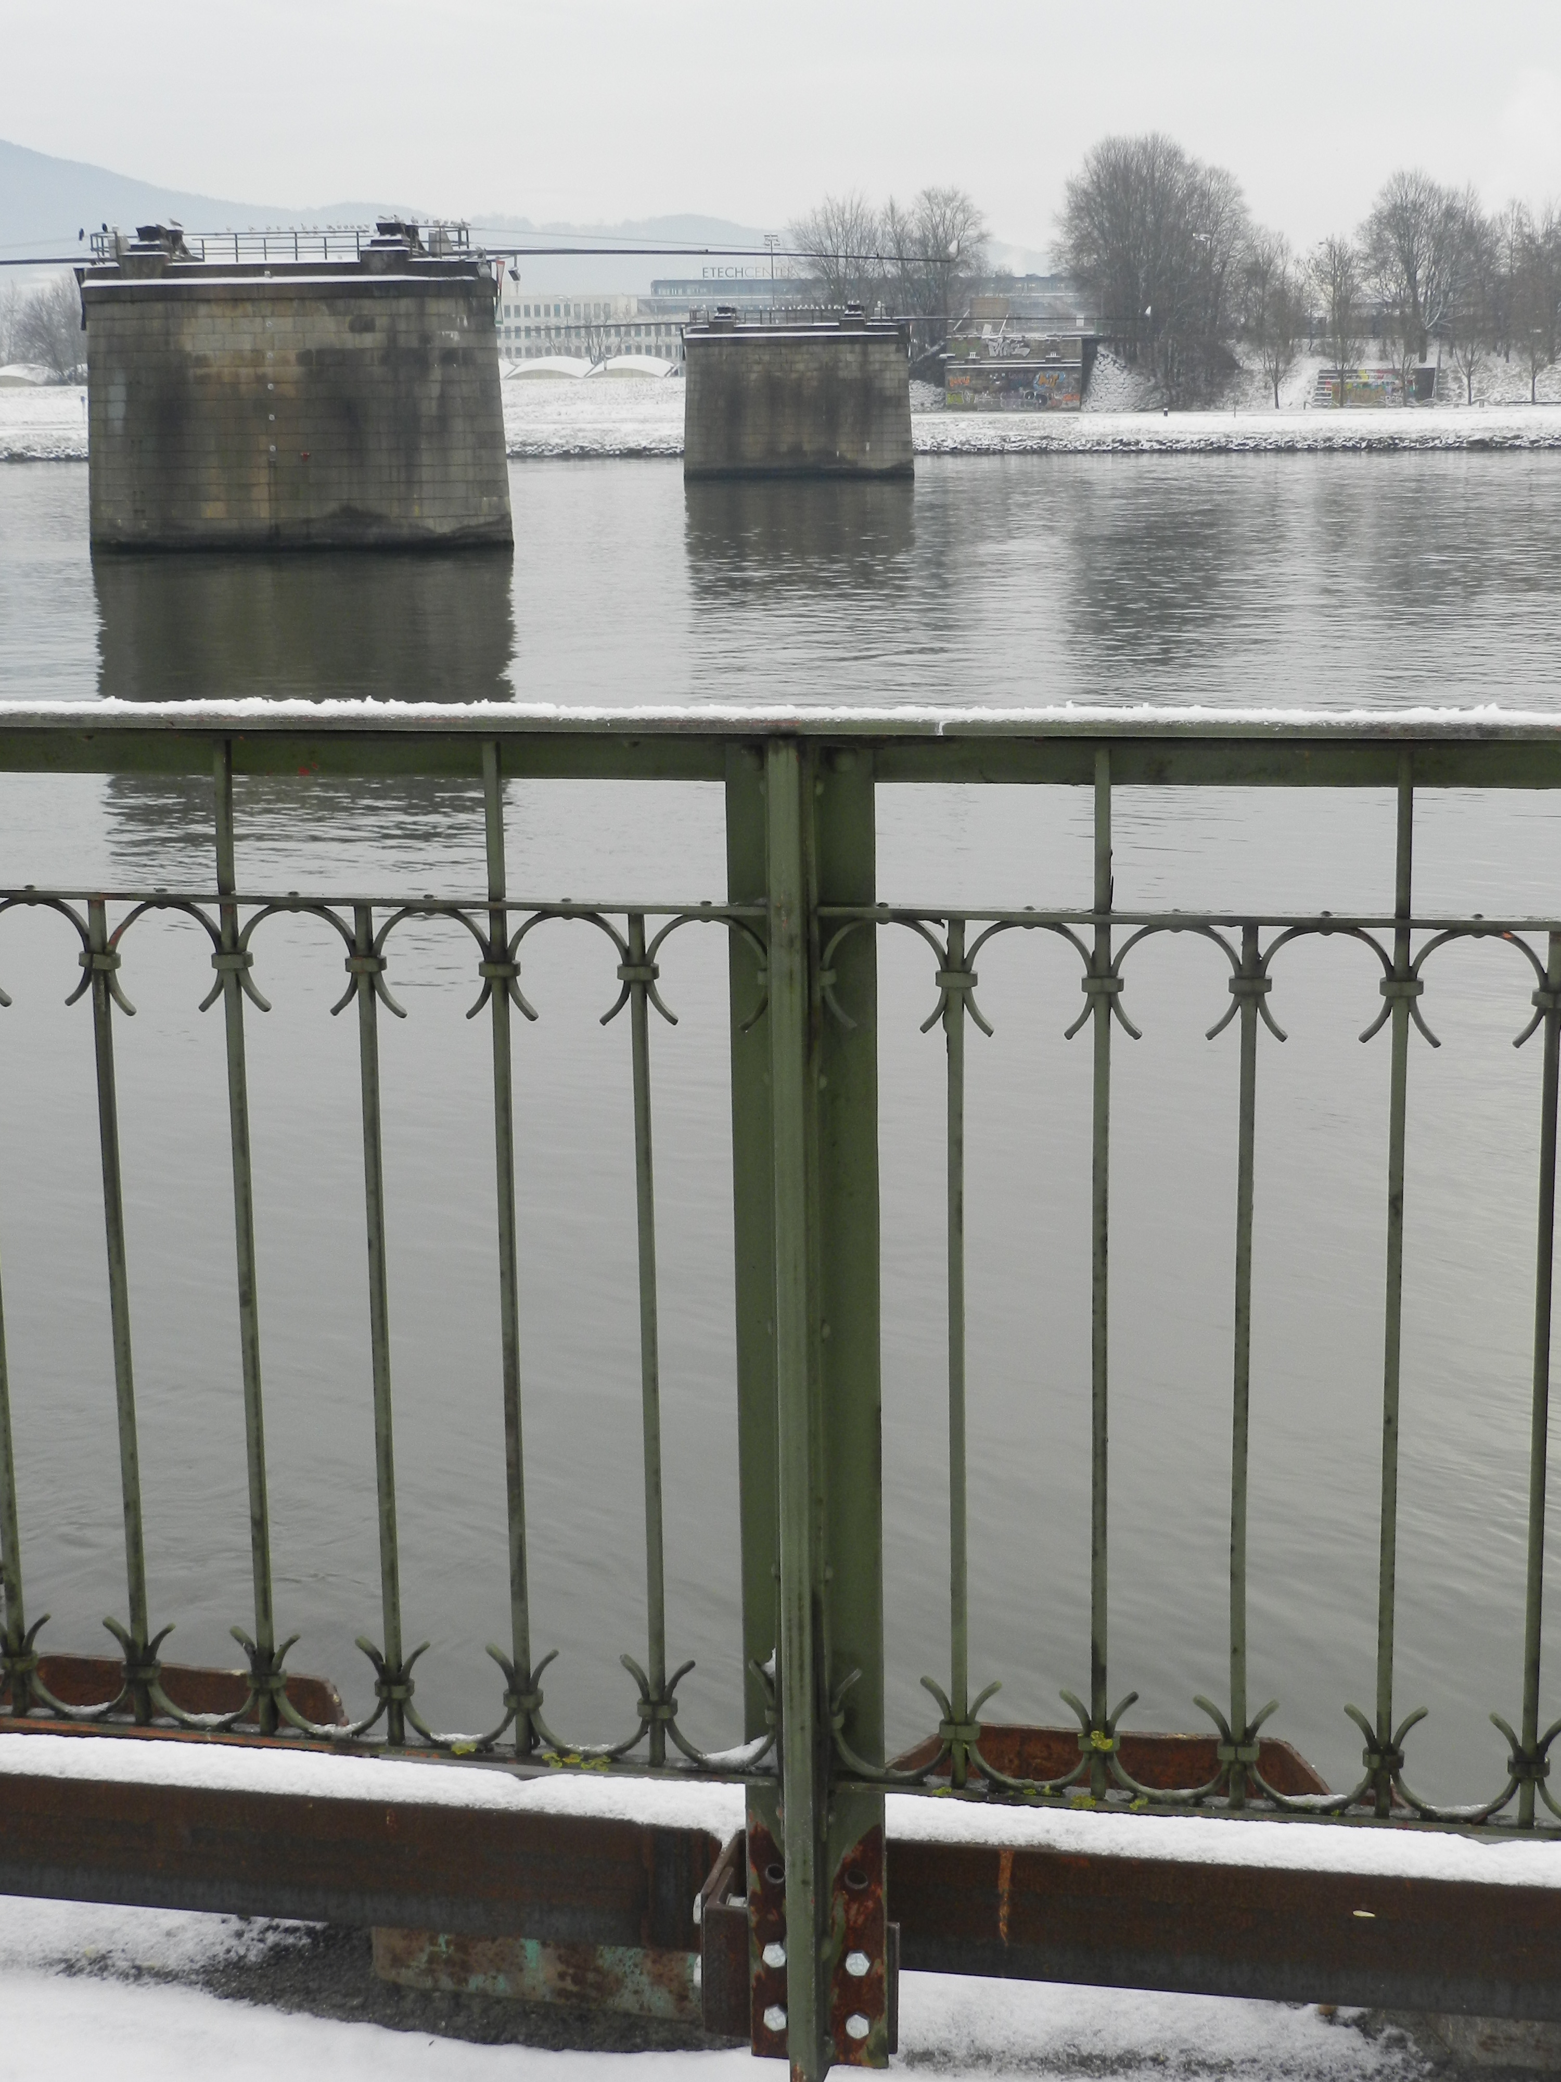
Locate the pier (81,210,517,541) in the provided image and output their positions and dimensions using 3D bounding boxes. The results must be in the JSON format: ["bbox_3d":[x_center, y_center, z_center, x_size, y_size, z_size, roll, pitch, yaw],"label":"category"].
[{"bbox_3d":[-13.997,-19.294,94.471,12.000,9.250,4.200,1,12,11],"label":"pier"}]

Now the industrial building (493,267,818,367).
[{"bbox_3d":[-21.329,-123.201,550.000,58.093,19.926,32.000,-2,11,-7],"label":"industrial building"}]

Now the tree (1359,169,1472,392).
[{"bbox_3d":[56.606,-67.436,283.000,9.637,18.992,10.000,-1,11,0],"label":"tree"}]

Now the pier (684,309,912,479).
[{"bbox_3d":[1.058,-35.926,176.337,12.000,9.250,4.200,1,12,11],"label":"pier"}]

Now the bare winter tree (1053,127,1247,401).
[{"bbox_3d":[33.257,-68.689,284.000,16.074,23.232,15.000,-1,11,0],"label":"bare winter tree"}]

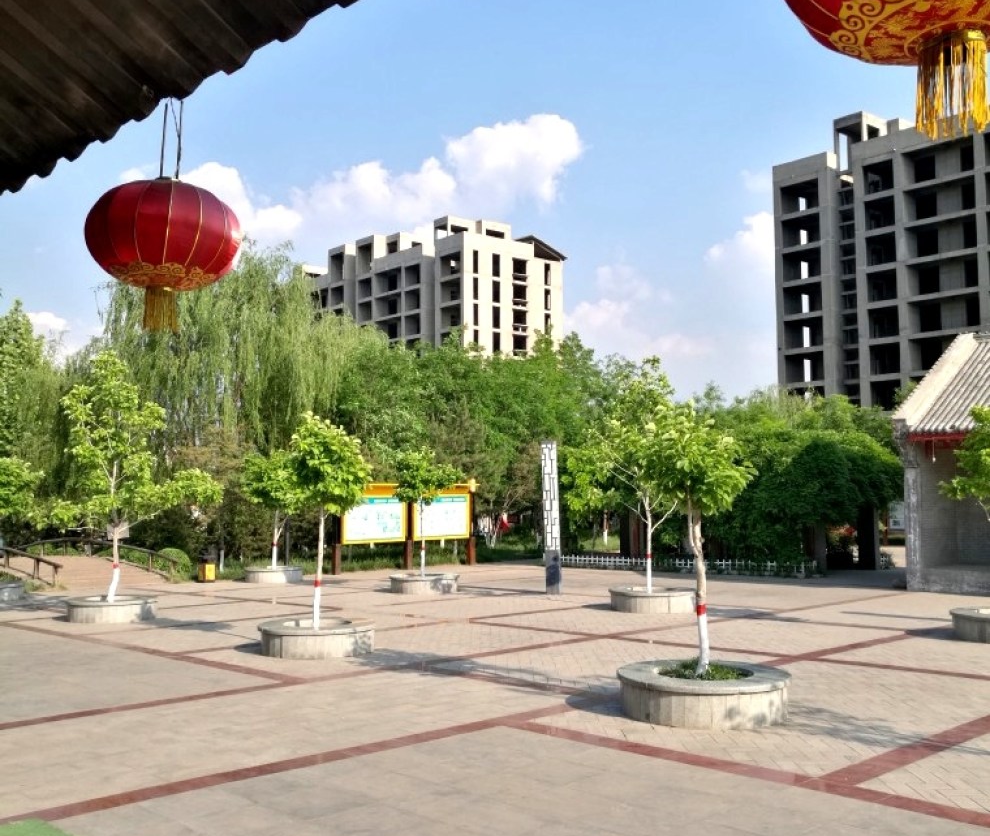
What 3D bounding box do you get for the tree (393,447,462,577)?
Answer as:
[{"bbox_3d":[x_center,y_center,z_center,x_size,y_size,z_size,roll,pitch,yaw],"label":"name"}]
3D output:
[{"bbox_3d":[-1.653,2.357,25.530,1.720,3.261,1.720,-1,-5,0],"label":"tree"}]

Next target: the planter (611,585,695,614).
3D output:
[{"bbox_3d":[3.072,3.539,20.056,1.670,0.380,1.670,-1,-5,0],"label":"planter"}]

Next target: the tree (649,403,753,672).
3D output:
[{"bbox_3d":[2.046,1.171,10.214,1.030,2.650,1.030,-1,-5,0],"label":"tree"}]

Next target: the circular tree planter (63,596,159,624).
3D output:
[{"bbox_3d":[-7.454,3.710,20.019,1.700,0.385,1.700,-1,-5,0],"label":"circular tree planter"}]

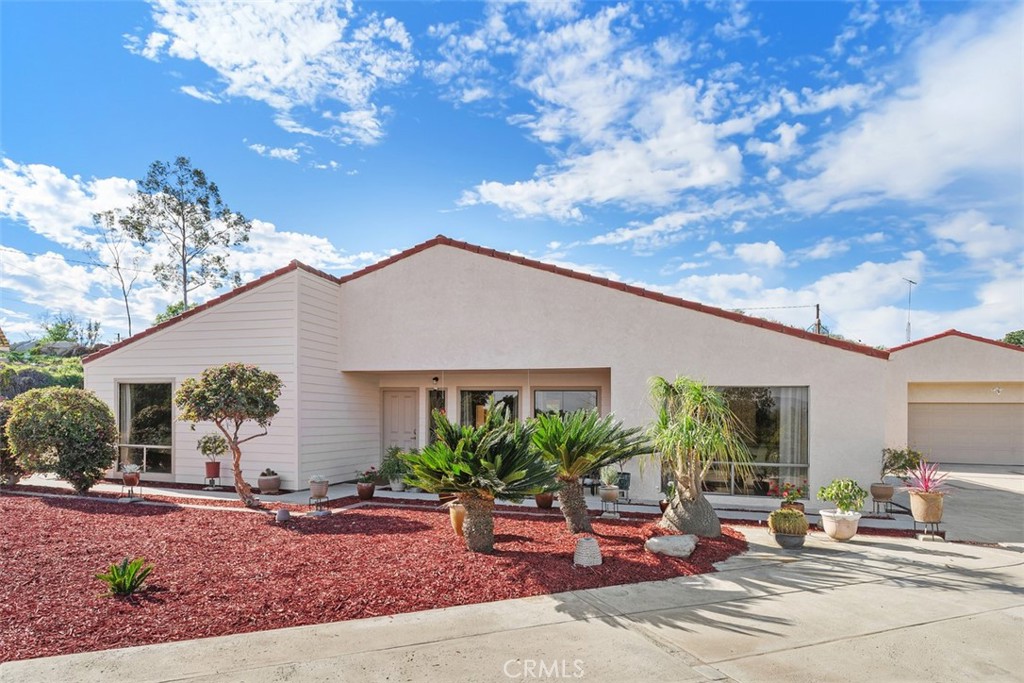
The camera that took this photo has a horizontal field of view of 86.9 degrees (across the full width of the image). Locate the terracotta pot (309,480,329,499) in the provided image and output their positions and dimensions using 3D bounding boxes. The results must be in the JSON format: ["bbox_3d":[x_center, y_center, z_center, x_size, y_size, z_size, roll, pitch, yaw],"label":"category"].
[{"bbox_3d":[-2.678,2.054,7.500,0.250,0.235,0.250,0,-5,0],"label":"terracotta pot"}]

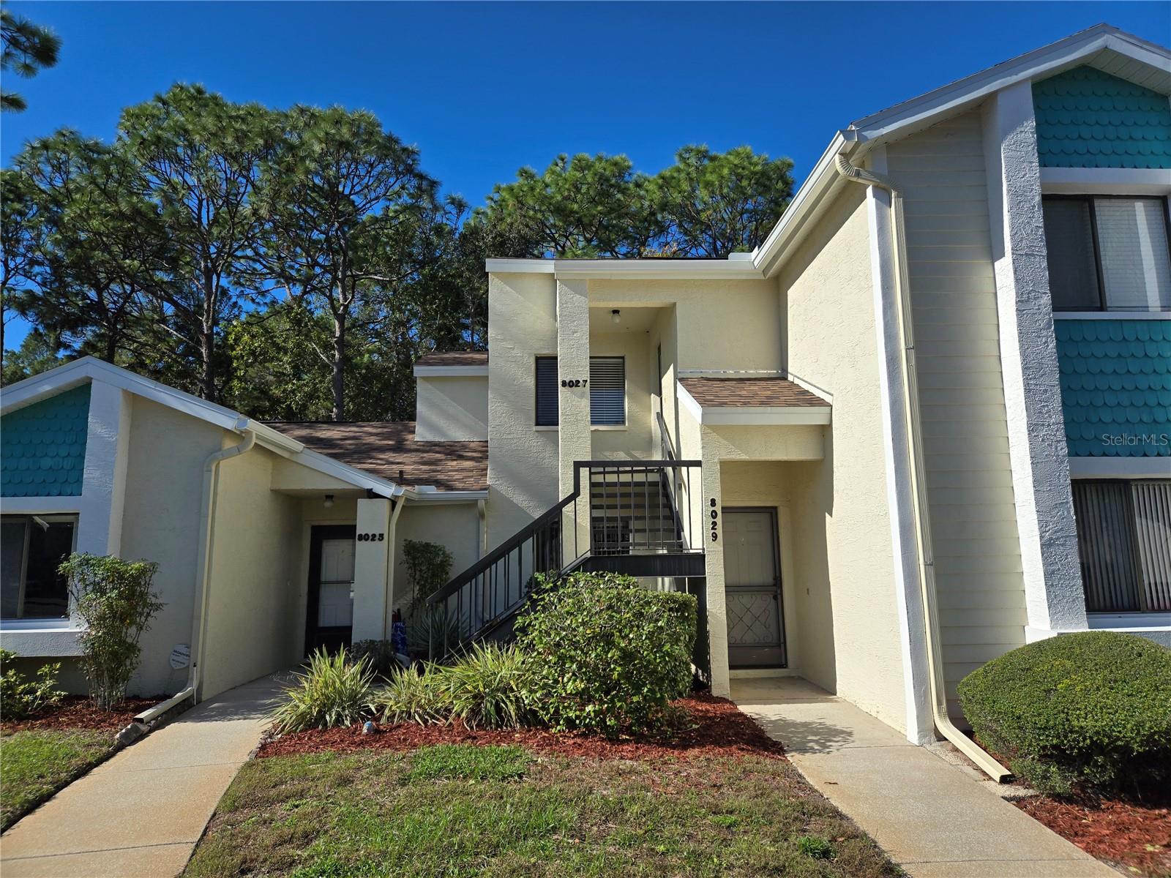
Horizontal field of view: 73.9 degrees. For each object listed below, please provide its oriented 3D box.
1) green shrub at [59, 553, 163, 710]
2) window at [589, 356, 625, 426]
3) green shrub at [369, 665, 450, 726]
[{"bbox_3d":[-4.922,1.992,8.118,0.960,1.570,0.850,0,-9,-2],"label":"green shrub"},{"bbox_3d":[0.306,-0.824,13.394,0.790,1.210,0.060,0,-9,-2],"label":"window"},{"bbox_3d":[-1.819,2.633,8.133,0.830,0.560,0.850,0,-9,-3],"label":"green shrub"}]

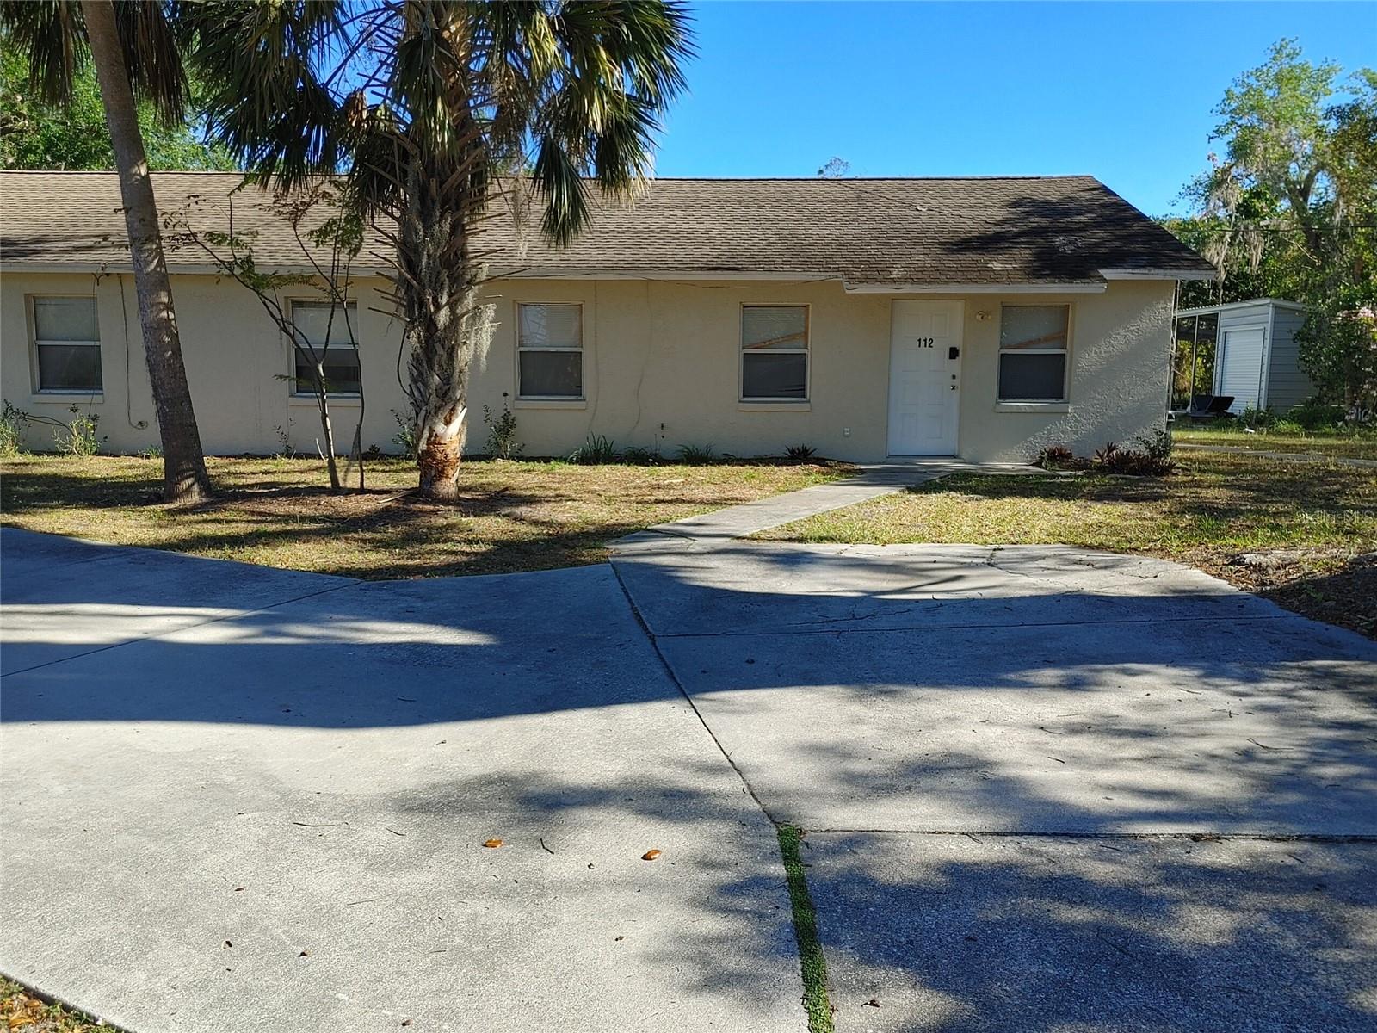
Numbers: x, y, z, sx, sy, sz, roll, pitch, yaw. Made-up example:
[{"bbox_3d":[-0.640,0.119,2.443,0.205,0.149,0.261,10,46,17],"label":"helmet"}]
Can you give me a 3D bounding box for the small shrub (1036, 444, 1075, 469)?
[{"bbox_3d":[4.689,-0.769,13.200,0.494,0.315,0.470,0,8,0],"label":"small shrub"}]

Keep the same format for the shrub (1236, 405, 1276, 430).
[{"bbox_3d":[11.632,-2.025,21.200,0.838,0.513,0.754,0,8,0],"label":"shrub"}]

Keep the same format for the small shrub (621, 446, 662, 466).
[{"bbox_3d":[-0.609,-0.788,13.300,0.540,0.236,0.432,0,8,0],"label":"small shrub"}]

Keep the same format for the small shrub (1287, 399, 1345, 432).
[{"bbox_3d":[12.878,-2.083,21.200,1.257,0.660,1.068,0,8,0],"label":"small shrub"}]

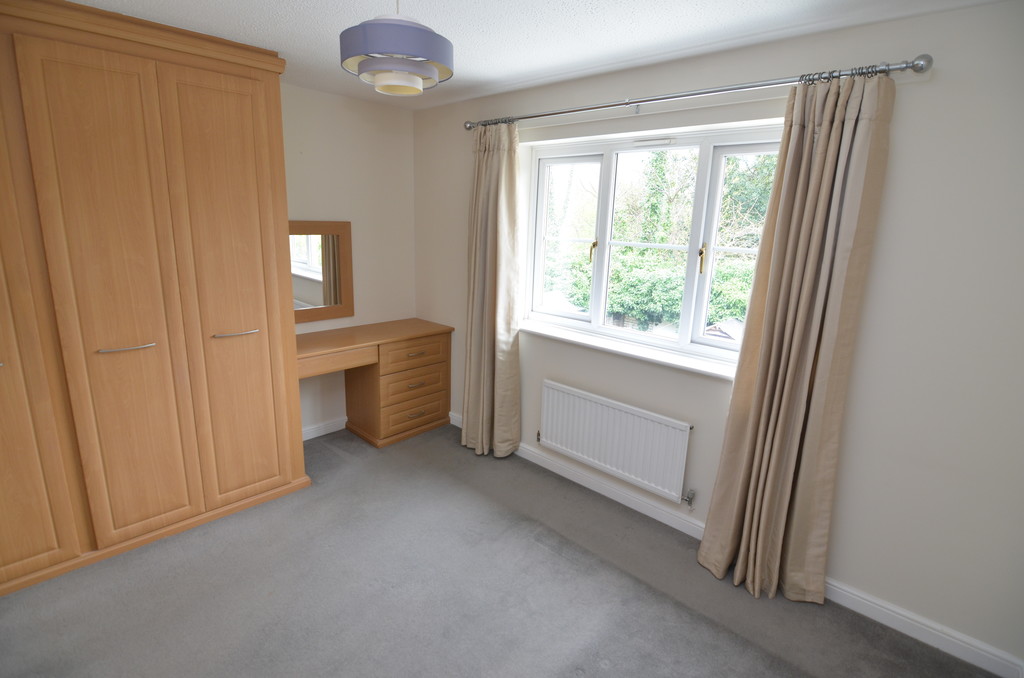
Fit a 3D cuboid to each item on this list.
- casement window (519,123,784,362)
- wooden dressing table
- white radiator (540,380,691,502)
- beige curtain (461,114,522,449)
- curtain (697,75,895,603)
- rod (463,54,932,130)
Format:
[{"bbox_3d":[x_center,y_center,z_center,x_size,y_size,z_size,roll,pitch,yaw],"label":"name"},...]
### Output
[{"bbox_3d":[0.754,-0.546,2.621,1.664,1.140,0.110,14,17,39],"label":"casement window"},{"bbox_3d":[-1.079,0.356,3.374,0.479,0.809,1.272,14,17,39],"label":"wooden dressing table"},{"bbox_3d":[0.580,0.573,2.721,0.950,0.457,0.086,14,17,39],"label":"white radiator"},{"bbox_3d":[-0.156,-0.264,3.119,0.463,2.229,0.188,14,17,39],"label":"beige curtain"},{"bbox_3d":[1.216,0.102,1.948,0.471,2.187,0.204,14,17,39],"label":"curtain"},{"bbox_3d":[0.582,-1.204,2.335,2.368,0.079,0.110,14,17,39],"label":"rod"}]

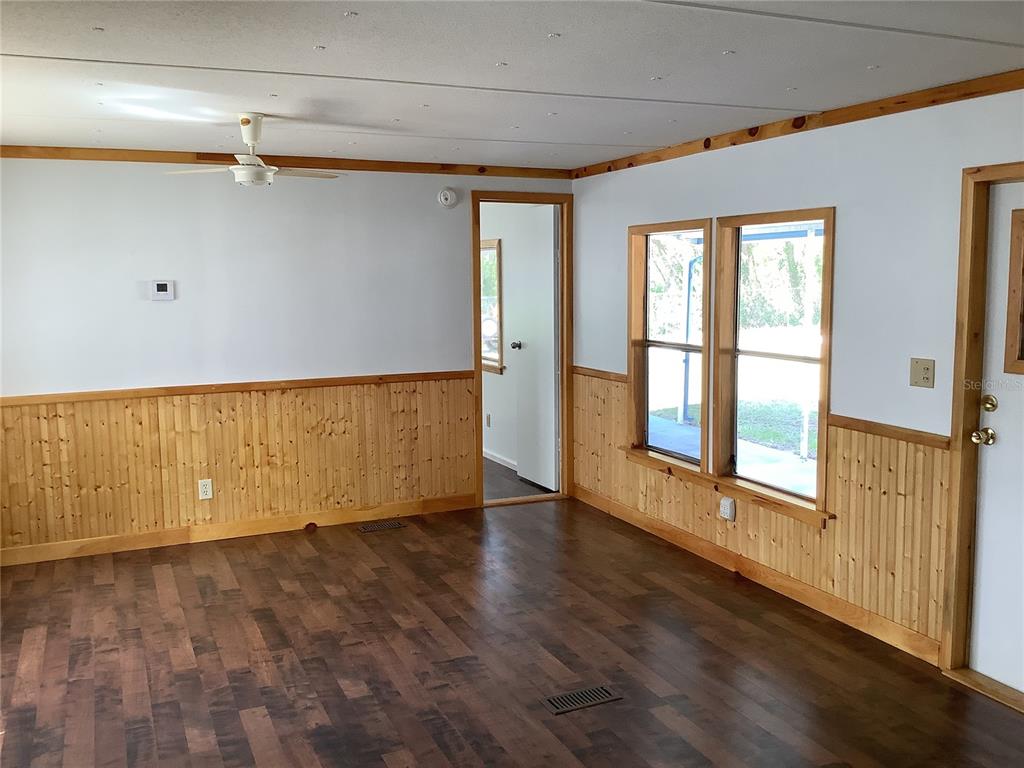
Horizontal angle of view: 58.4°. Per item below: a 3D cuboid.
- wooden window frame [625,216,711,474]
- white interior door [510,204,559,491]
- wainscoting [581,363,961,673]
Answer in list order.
[{"bbox_3d":[0.929,-0.231,5.302,0.100,1.380,0.830,-4,8,-24],"label":"wooden window frame"},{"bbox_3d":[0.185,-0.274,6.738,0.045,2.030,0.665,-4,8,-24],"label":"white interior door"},{"bbox_3d":[1.067,0.499,5.003,0.038,0.938,3.110,-4,8,-24],"label":"wainscoting"}]

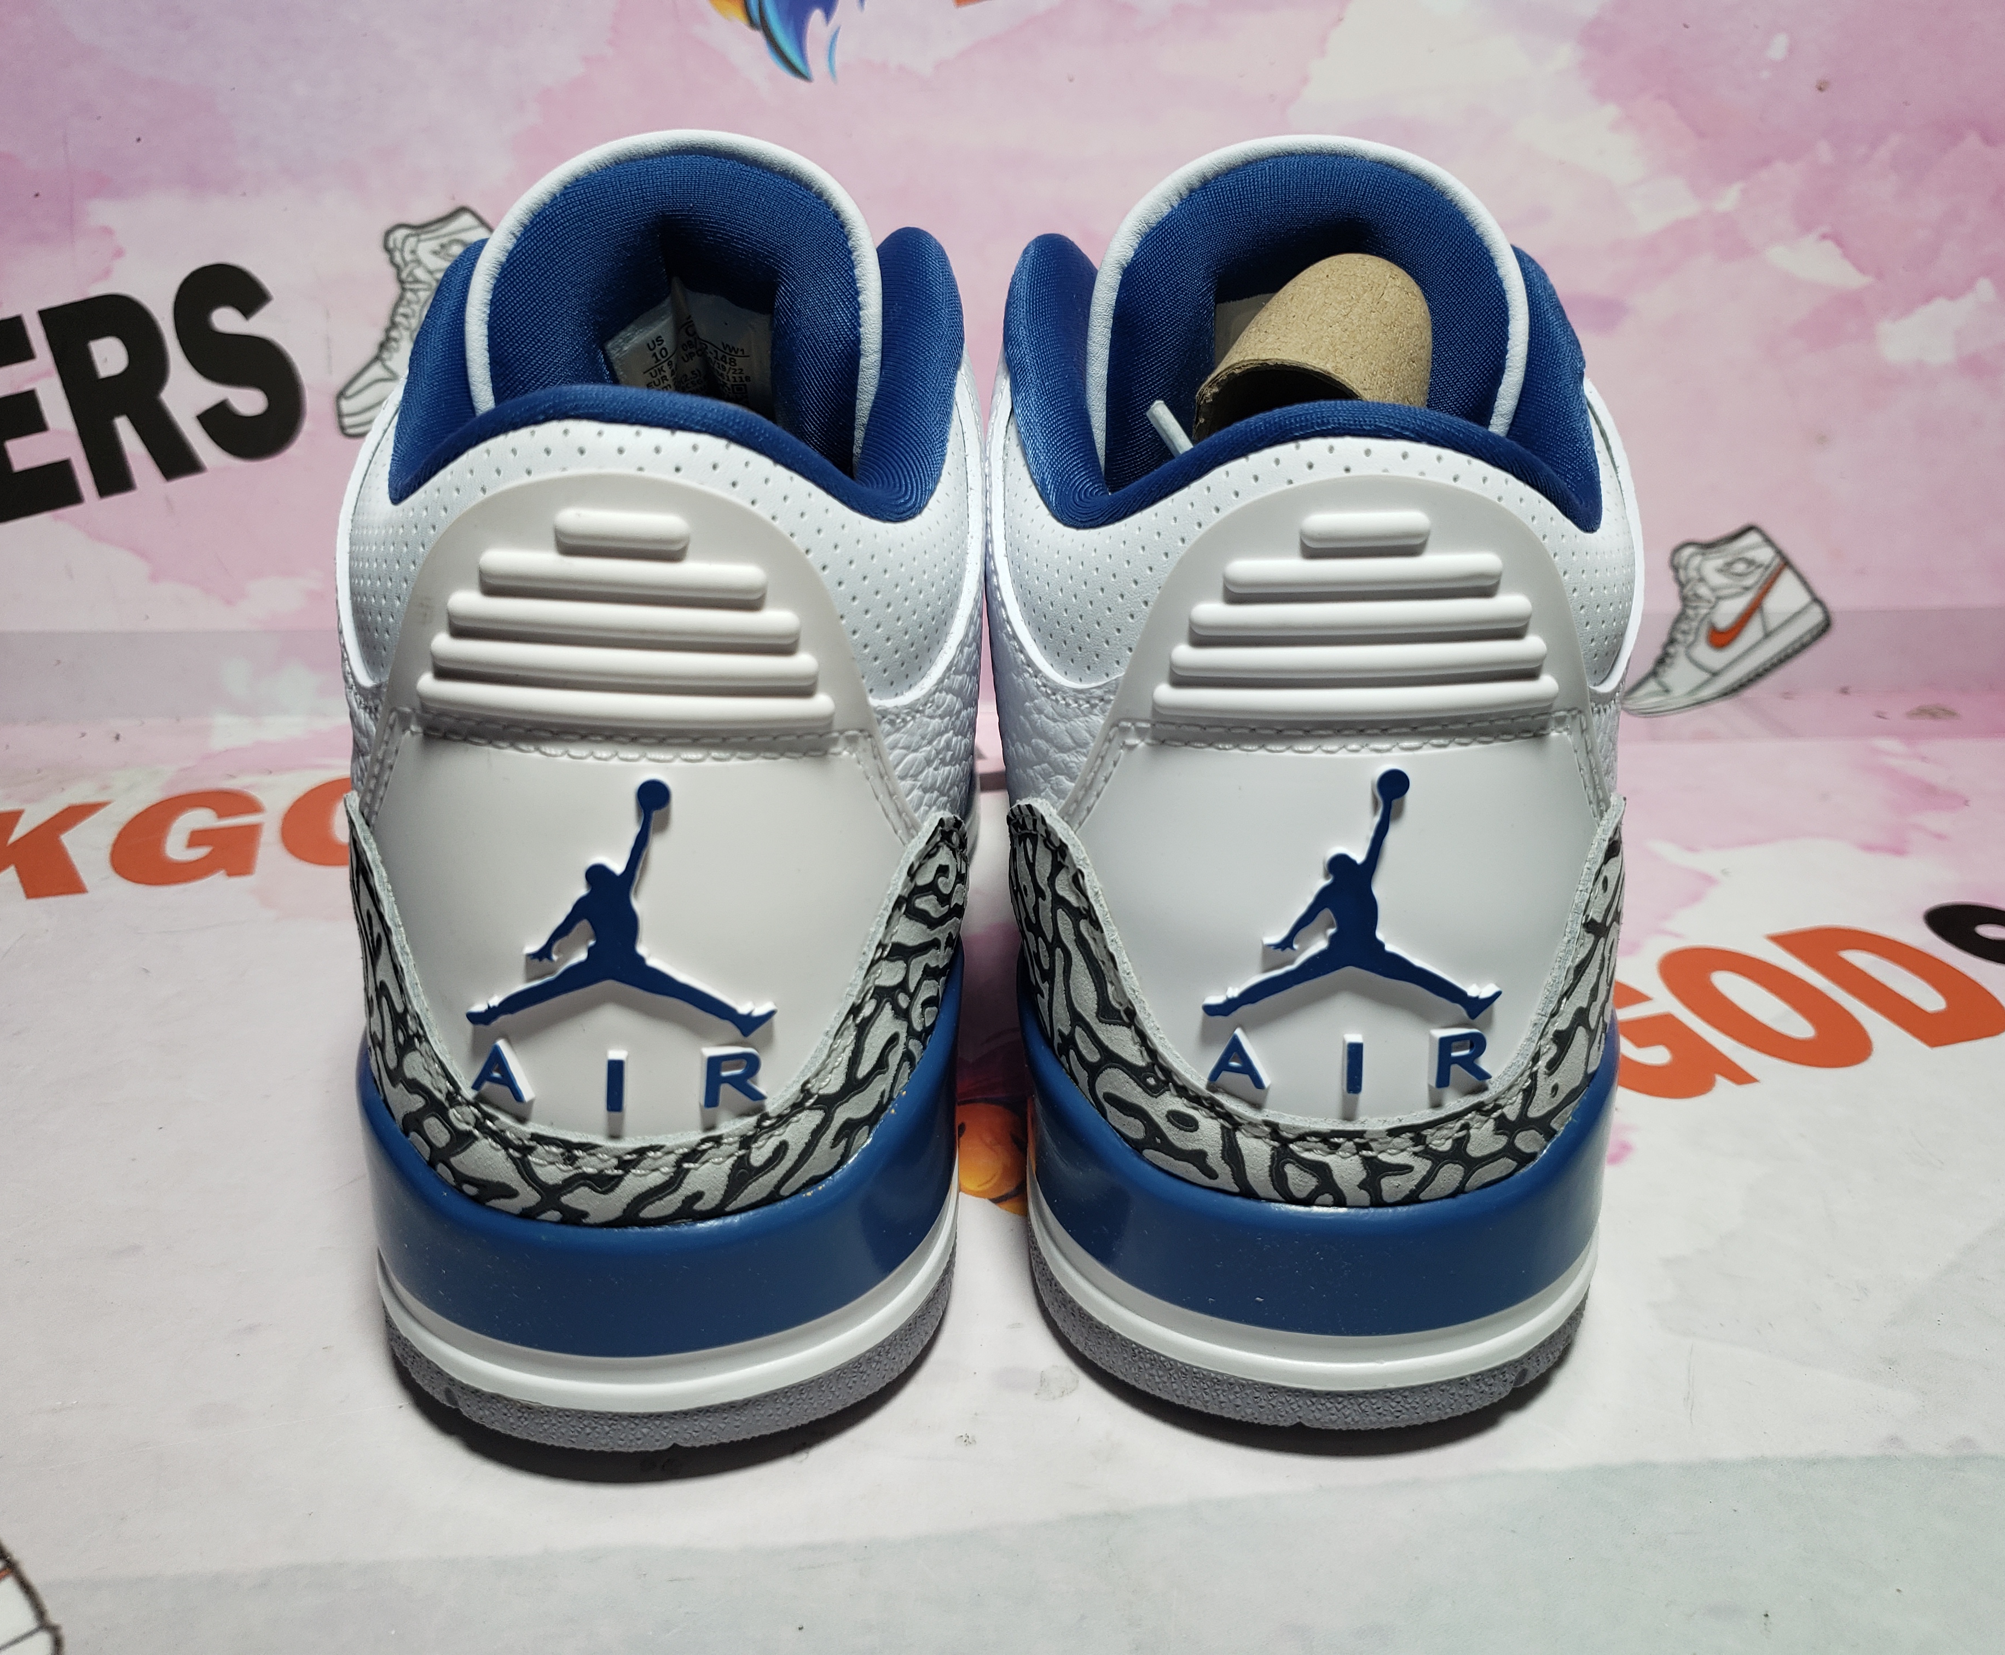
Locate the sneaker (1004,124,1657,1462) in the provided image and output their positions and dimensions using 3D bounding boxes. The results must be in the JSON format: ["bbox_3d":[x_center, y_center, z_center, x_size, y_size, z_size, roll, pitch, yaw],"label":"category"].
[{"bbox_3d":[0.057,-0.050,0.330,0.113,0.160,0.300,2,23,5],"label":"sneaker"}]

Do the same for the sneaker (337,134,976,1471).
[{"bbox_3d":[-0.060,-0.049,0.327,0.113,0.160,0.300,-1,23,-5],"label":"sneaker"}]

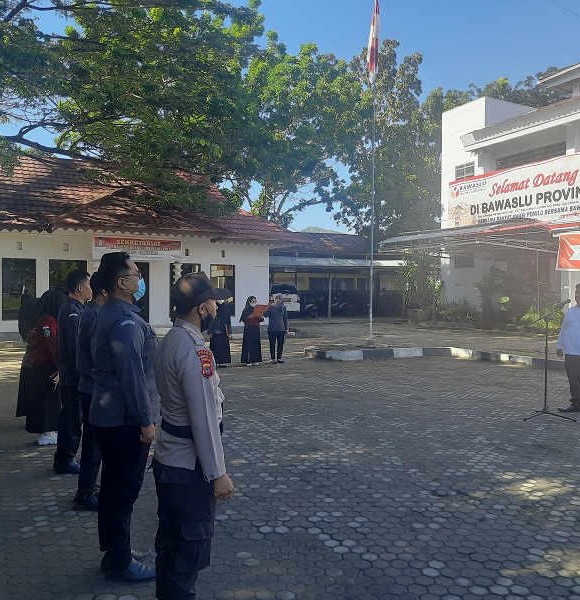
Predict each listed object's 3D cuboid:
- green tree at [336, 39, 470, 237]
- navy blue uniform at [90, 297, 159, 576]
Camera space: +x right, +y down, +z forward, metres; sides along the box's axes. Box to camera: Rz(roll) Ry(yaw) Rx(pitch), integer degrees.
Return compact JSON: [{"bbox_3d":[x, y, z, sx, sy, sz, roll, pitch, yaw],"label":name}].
[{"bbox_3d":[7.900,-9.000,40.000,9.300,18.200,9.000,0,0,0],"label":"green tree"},{"bbox_3d":[-0.880,0.700,3.060,0.330,1.430,0.520,0,0,-27],"label":"navy blue uniform"}]

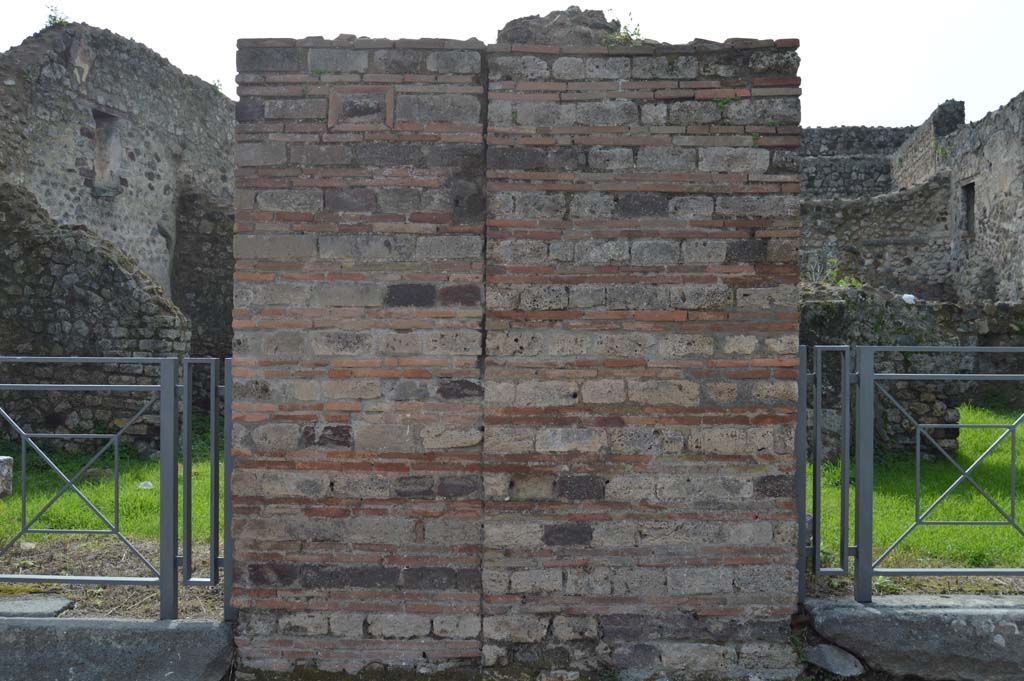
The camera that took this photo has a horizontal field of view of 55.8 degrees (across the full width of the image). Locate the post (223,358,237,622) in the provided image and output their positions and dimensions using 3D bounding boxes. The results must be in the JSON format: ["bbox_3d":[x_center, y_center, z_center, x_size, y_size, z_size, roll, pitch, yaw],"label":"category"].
[{"bbox_3d":[-1.244,0.663,4.308,0.056,1.165,0.056,0,1,0],"label":"post"}]

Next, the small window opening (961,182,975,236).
[{"bbox_3d":[8.100,-2.300,17.100,0.300,0.930,0.520,0,1,3],"label":"small window opening"}]

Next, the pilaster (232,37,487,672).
[{"bbox_3d":[-0.656,0.063,4.405,1.090,2.750,0.450,0,1,0],"label":"pilaster"}]

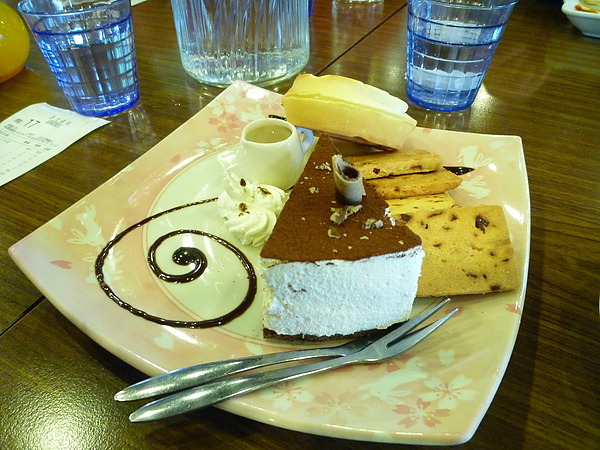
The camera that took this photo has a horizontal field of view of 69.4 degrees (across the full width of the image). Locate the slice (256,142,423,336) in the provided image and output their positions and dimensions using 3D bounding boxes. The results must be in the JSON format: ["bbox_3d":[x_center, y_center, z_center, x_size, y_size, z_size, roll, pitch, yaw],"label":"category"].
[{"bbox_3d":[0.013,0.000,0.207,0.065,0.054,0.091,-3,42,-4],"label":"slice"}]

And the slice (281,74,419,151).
[{"bbox_3d":[0.036,-0.085,0.314,0.089,0.030,0.037,17,44,19],"label":"slice"}]

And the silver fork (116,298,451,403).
[{"bbox_3d":[0.000,0.052,0.181,0.142,0.012,0.014,-11,43,-17],"label":"silver fork"}]

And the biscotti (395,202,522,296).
[{"bbox_3d":[0.071,0.013,0.208,0.057,0.009,0.041,-3,81,0],"label":"biscotti"}]

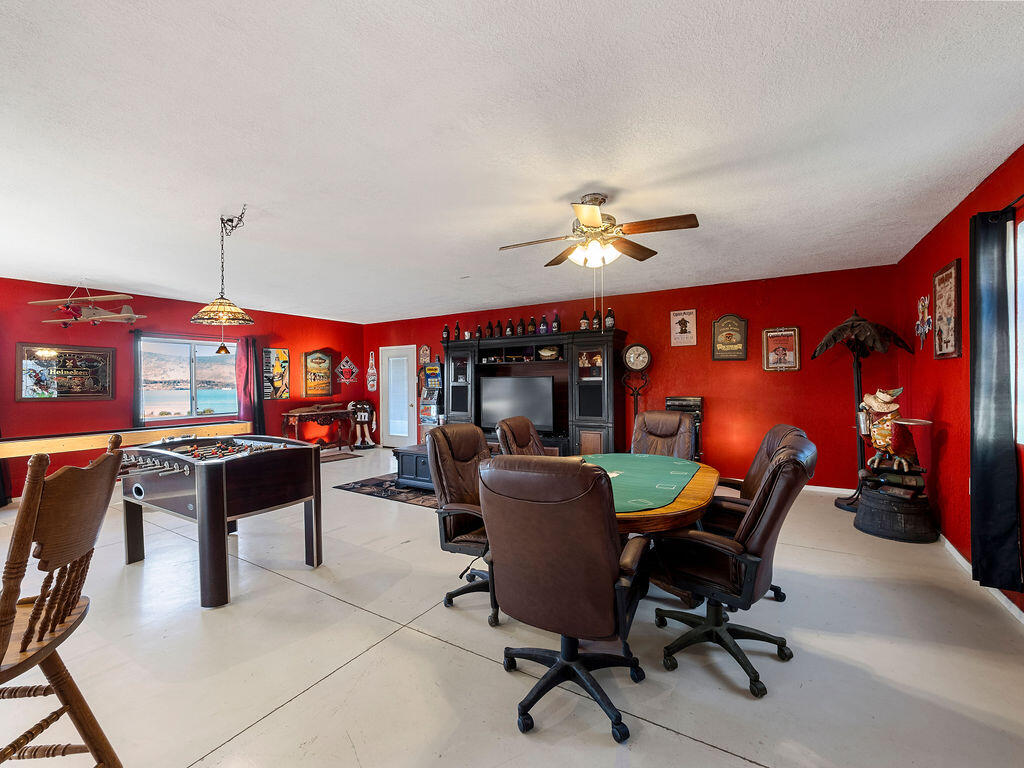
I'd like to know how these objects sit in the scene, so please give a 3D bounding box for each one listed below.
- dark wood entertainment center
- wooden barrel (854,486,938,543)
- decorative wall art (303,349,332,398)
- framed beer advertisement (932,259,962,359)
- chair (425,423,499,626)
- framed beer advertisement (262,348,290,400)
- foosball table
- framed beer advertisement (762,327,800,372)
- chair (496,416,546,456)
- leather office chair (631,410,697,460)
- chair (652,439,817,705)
[{"bbox_3d":[0.271,0.293,6.554,2.930,2.070,0.660,0,0,30],"label":"dark wood entertainment center"},{"bbox_3d":[3.317,1.115,3.599,0.538,0.339,0.538,-1,0,31],"label":"wooden barrel"},{"bbox_3d":[-3.778,-0.203,8.039,0.110,0.909,0.562,0,1,32],"label":"decorative wall art"},{"bbox_3d":[3.328,-0.547,3.166,0.035,0.697,0.488,-1,0,31],"label":"framed beer advertisement"},{"bbox_3d":[-0.124,0.812,2.630,0.700,1.100,0.660,0,0,25],"label":"chair"},{"bbox_3d":[-4.221,-0.176,7.458,0.030,0.897,0.468,-1,0,31],"label":"framed beer advertisement"},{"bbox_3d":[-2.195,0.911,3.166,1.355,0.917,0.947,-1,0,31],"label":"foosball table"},{"bbox_3d":[3.359,-0.429,5.165,0.392,0.535,0.040,0,0,30],"label":"framed beer advertisement"},{"bbox_3d":[0.292,0.795,3.111,0.737,1.076,0.658,-1,0,34],"label":"chair"},{"bbox_3d":[1.242,0.778,3.575,0.658,1.076,0.737,-1,0,29],"label":"leather office chair"},{"bbox_3d":[1.032,0.790,2.026,0.737,1.076,0.658,-1,0,38],"label":"chair"}]

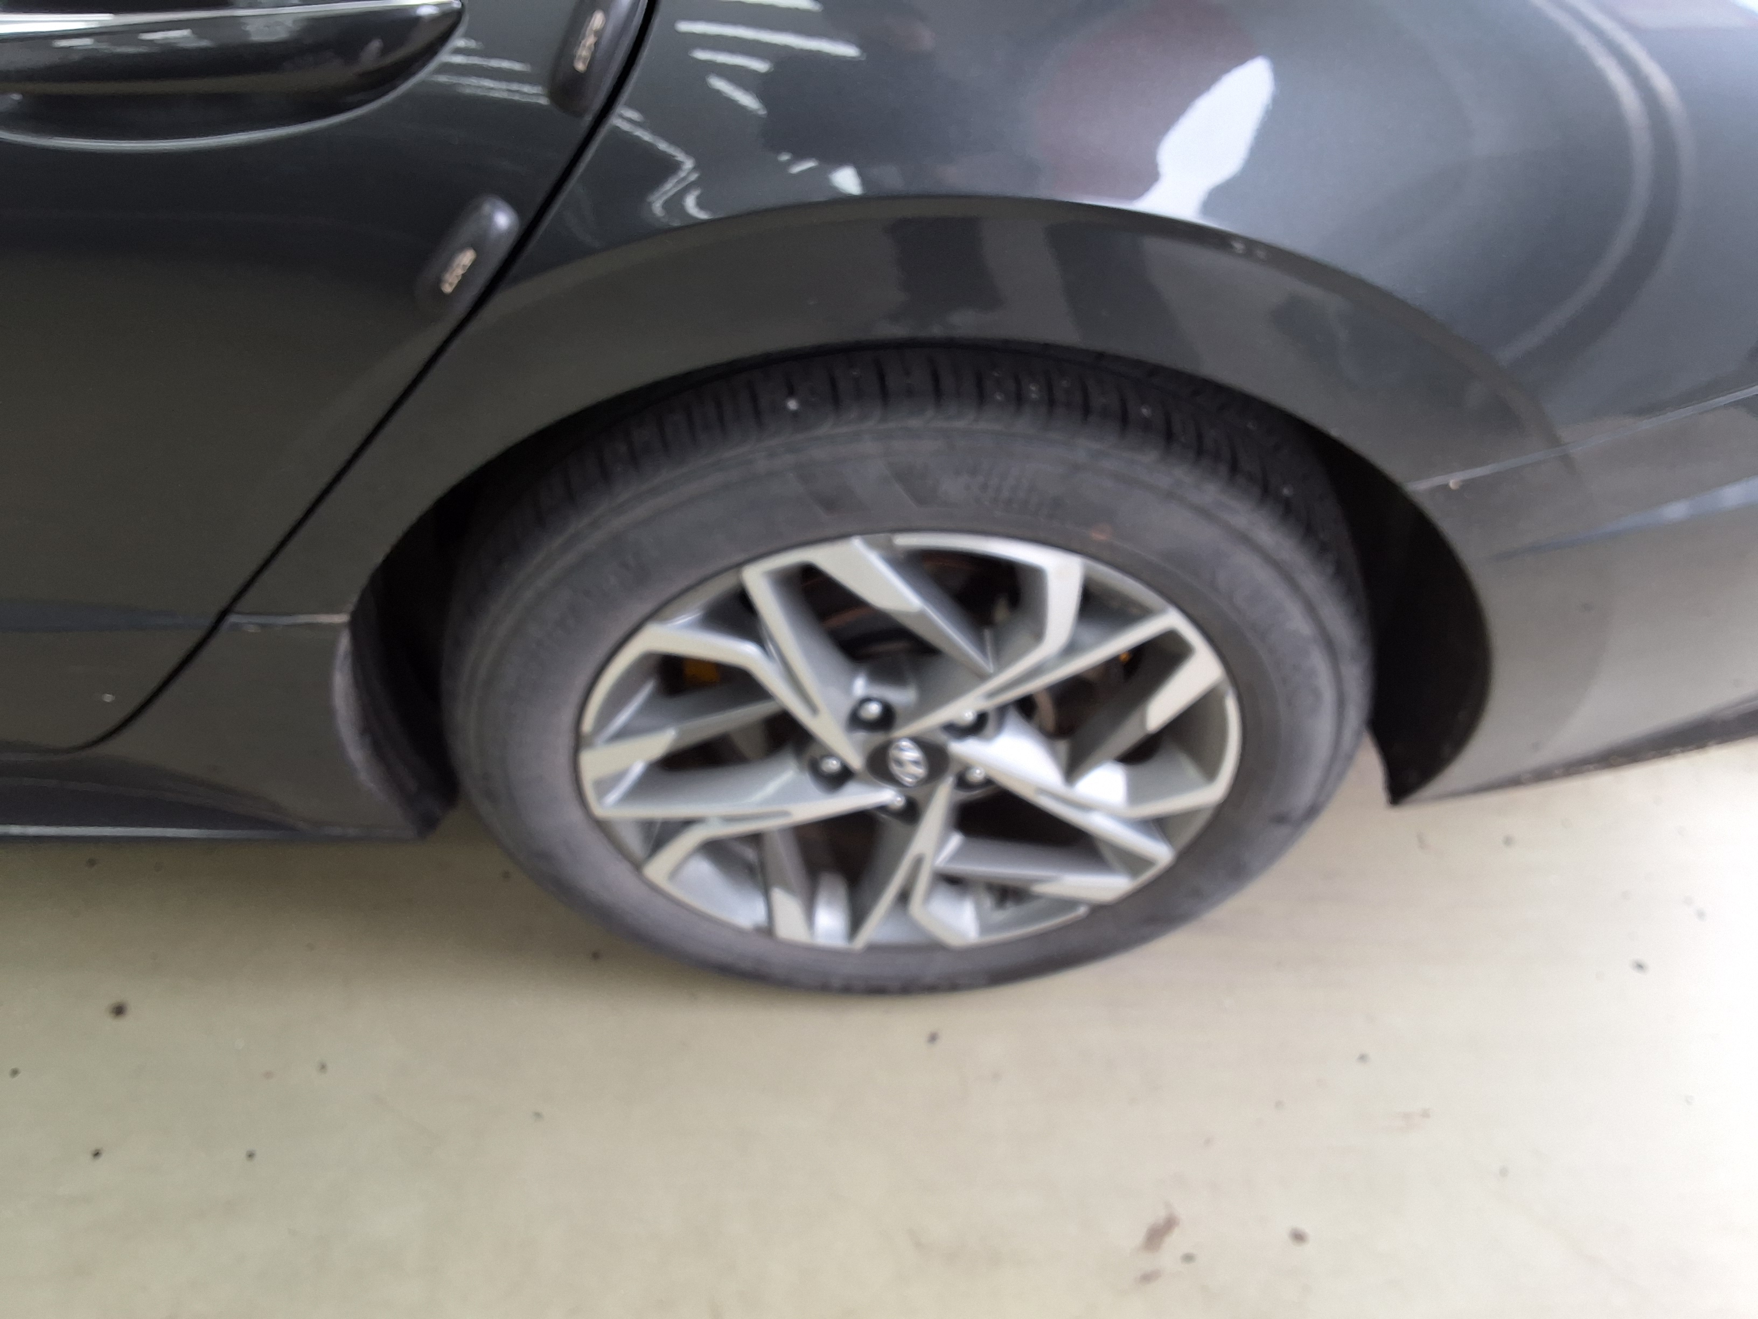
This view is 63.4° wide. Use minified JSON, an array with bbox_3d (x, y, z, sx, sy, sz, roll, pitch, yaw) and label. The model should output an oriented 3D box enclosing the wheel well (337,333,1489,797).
[{"bbox_3d":[0.032,-0.095,0.987,0.745,0.465,0.270,1,47,-3],"label":"wheel well"}]

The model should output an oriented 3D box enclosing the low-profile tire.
[{"bbox_3d":[0.020,0.014,1.086,0.668,0.662,0.222,1,47,-3],"label":"low-profile tire"}]

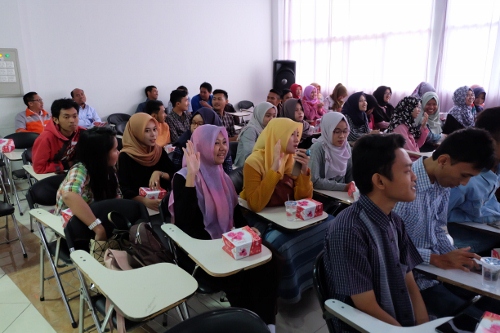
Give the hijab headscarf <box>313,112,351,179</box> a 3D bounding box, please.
[{"bbox_3d":[0.565,-0.146,2.600,0.270,0.450,0.270,-7,16,-26],"label":"hijab headscarf"}]

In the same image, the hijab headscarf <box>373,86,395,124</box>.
[{"bbox_3d":[1.849,-0.875,5.228,0.330,0.470,0.320,-11,18,-37],"label":"hijab headscarf"}]

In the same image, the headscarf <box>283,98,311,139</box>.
[{"bbox_3d":[0.469,-0.516,3.950,0.260,0.400,0.270,-11,18,-37],"label":"headscarf"}]

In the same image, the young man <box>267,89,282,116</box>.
[{"bbox_3d":[0.456,-0.394,5.036,0.500,1.260,0.800,-11,17,-36],"label":"young man"}]

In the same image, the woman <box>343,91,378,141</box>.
[{"bbox_3d":[1.544,-0.324,4.808,0.800,1.220,0.480,11,18,39],"label":"woman"}]

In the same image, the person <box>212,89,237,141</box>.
[{"bbox_3d":[-0.301,-0.271,4.563,0.520,1.280,0.800,-4,15,-17],"label":"person"}]

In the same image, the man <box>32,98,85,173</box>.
[{"bbox_3d":[-1.363,0.142,2.893,0.520,1.300,0.820,-9,17,-32],"label":"man"}]

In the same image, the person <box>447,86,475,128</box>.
[{"bbox_3d":[2.875,-0.369,4.884,0.480,1.310,0.750,-12,18,-39],"label":"person"}]

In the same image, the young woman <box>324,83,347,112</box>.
[{"bbox_3d":[1.474,-0.671,6.207,0.800,1.260,0.500,12,18,37],"label":"young woman"}]

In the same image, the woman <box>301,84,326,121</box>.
[{"bbox_3d":[1.088,-0.567,5.712,0.800,1.260,0.480,12,19,40],"label":"woman"}]

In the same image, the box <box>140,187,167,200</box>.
[{"bbox_3d":[-0.605,0.180,2.400,0.138,0.066,0.142,-8,16,-29],"label":"box"}]

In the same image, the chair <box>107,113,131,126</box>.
[{"bbox_3d":[-1.903,-0.343,5.811,0.600,0.820,0.500,12,19,41],"label":"chair"}]

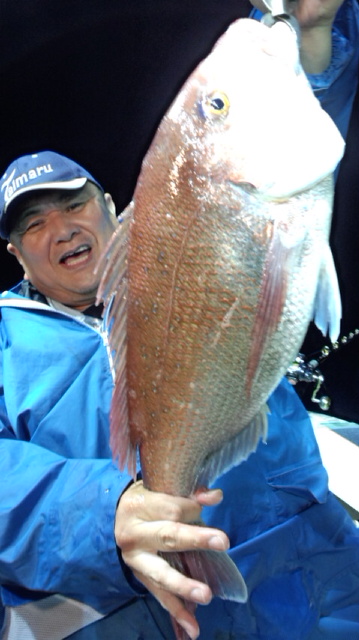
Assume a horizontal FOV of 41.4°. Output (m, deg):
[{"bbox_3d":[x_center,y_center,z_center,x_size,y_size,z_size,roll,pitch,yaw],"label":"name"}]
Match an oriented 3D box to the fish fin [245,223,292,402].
[{"bbox_3d":[0.084,-0.008,0.445,0.030,0.165,0.018,7,5,-14],"label":"fish fin"}]

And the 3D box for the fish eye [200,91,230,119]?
[{"bbox_3d":[0.034,-0.198,0.437,0.027,0.026,0.013,9,3,5],"label":"fish eye"}]

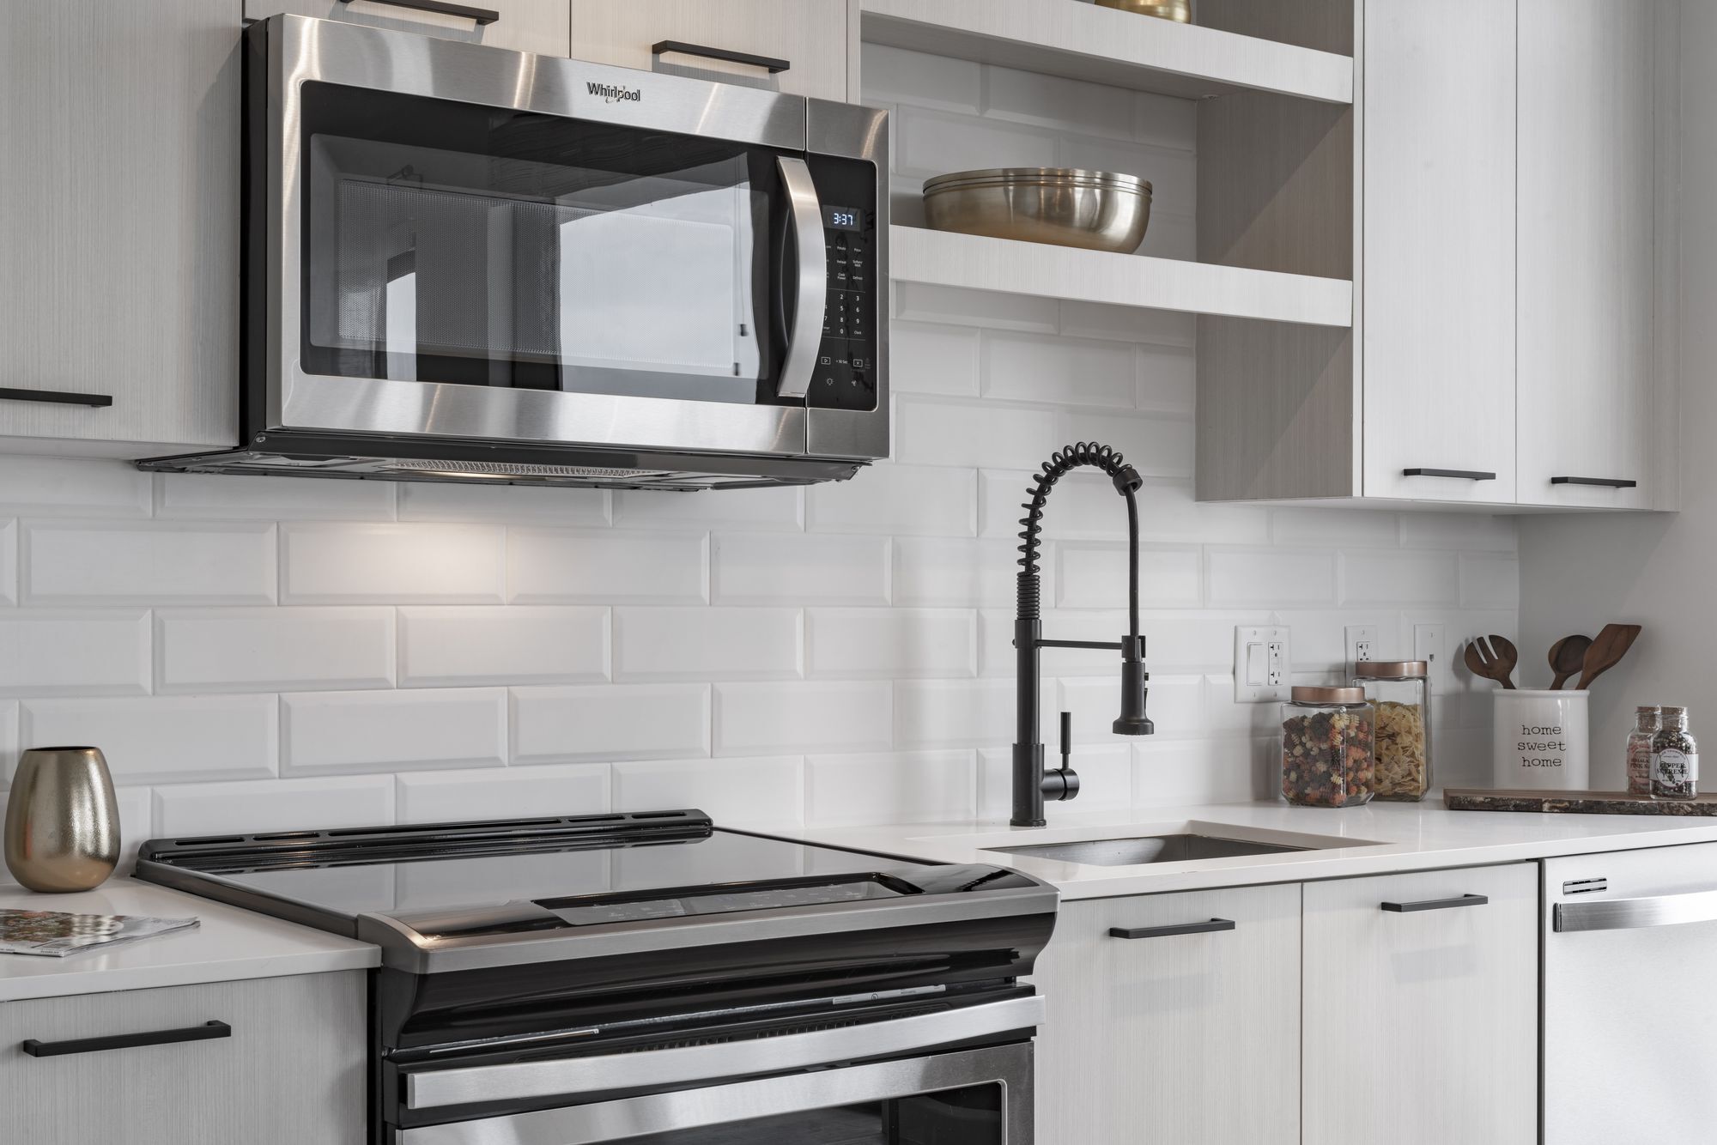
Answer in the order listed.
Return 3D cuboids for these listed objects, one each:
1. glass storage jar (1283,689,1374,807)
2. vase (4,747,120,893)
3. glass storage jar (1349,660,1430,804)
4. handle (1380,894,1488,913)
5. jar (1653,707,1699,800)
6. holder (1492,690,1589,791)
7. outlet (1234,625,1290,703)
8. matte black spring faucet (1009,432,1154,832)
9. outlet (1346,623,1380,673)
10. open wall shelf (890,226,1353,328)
[{"bbox_3d":[0.720,0.267,3.650,0.113,0.177,0.113,0,-1,36],"label":"glass storage jar"},{"bbox_3d":[-0.846,0.262,2.536,0.118,0.148,0.118,1,-1,-18],"label":"vase"},{"bbox_3d":[0.841,0.249,3.763,0.113,0.215,0.113,0,-1,22],"label":"glass storage jar"},{"bbox_3d":[0.729,0.418,3.012,0.164,0.009,0.033,1,-1,-36],"label":"handle"},{"bbox_3d":[1.232,0.272,3.599,0.068,0.136,0.068,0,-1,19],"label":"jar"},{"bbox_3d":[1.102,0.275,3.849,0.150,0.168,0.150,0,-1,16],"label":"holder"},{"bbox_3d":[0.636,0.145,3.747,0.122,0.121,0.008,1,-1,-36],"label":"outlet"},{"bbox_3d":[0.328,0.089,3.244,0.119,0.521,0.262,1,-1,-36],"label":"matte black spring faucet"},{"bbox_3d":[0.819,0.147,3.880,0.075,0.120,0.008,1,-1,-36],"label":"outlet"},{"bbox_3d":[0.265,-0.387,3.288,0.870,0.066,0.314,1,-1,-36],"label":"open wall shelf"}]

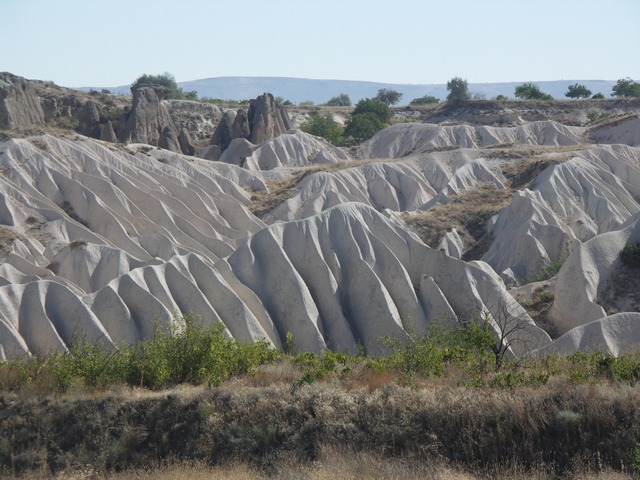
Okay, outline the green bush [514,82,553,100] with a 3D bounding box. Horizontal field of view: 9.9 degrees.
[{"bbox_3d":[27.715,-19.277,480.000,4.933,2.337,3.700,0,2,0],"label":"green bush"}]

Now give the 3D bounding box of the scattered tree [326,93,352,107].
[{"bbox_3d":[2.319,-18.618,490.000,3.445,1.855,2.929,0,2,0],"label":"scattered tree"}]

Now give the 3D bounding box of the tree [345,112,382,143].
[{"bbox_3d":[5.000,-12.815,425.000,4.368,3.678,4.149,0,2,0],"label":"tree"}]

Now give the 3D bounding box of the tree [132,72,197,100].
[{"bbox_3d":[-19.765,-19.447,470.000,8.643,3.686,5.186,0,2,0],"label":"tree"}]

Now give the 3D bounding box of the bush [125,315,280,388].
[{"bbox_3d":[-2.860,2.714,90.000,3.797,1.801,2.088,0,2,0],"label":"bush"}]

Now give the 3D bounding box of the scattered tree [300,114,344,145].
[{"bbox_3d":[0.291,-12.792,430.000,5.117,3.605,4.605,0,2,0],"label":"scattered tree"}]

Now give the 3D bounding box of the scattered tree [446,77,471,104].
[{"bbox_3d":[17.230,-18.598,460.000,2.986,3.483,2.836,0,2,0],"label":"scattered tree"}]

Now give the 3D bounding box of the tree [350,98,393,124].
[{"bbox_3d":[6.128,-14.696,440.000,4.998,4.284,4.748,0,2,0],"label":"tree"}]

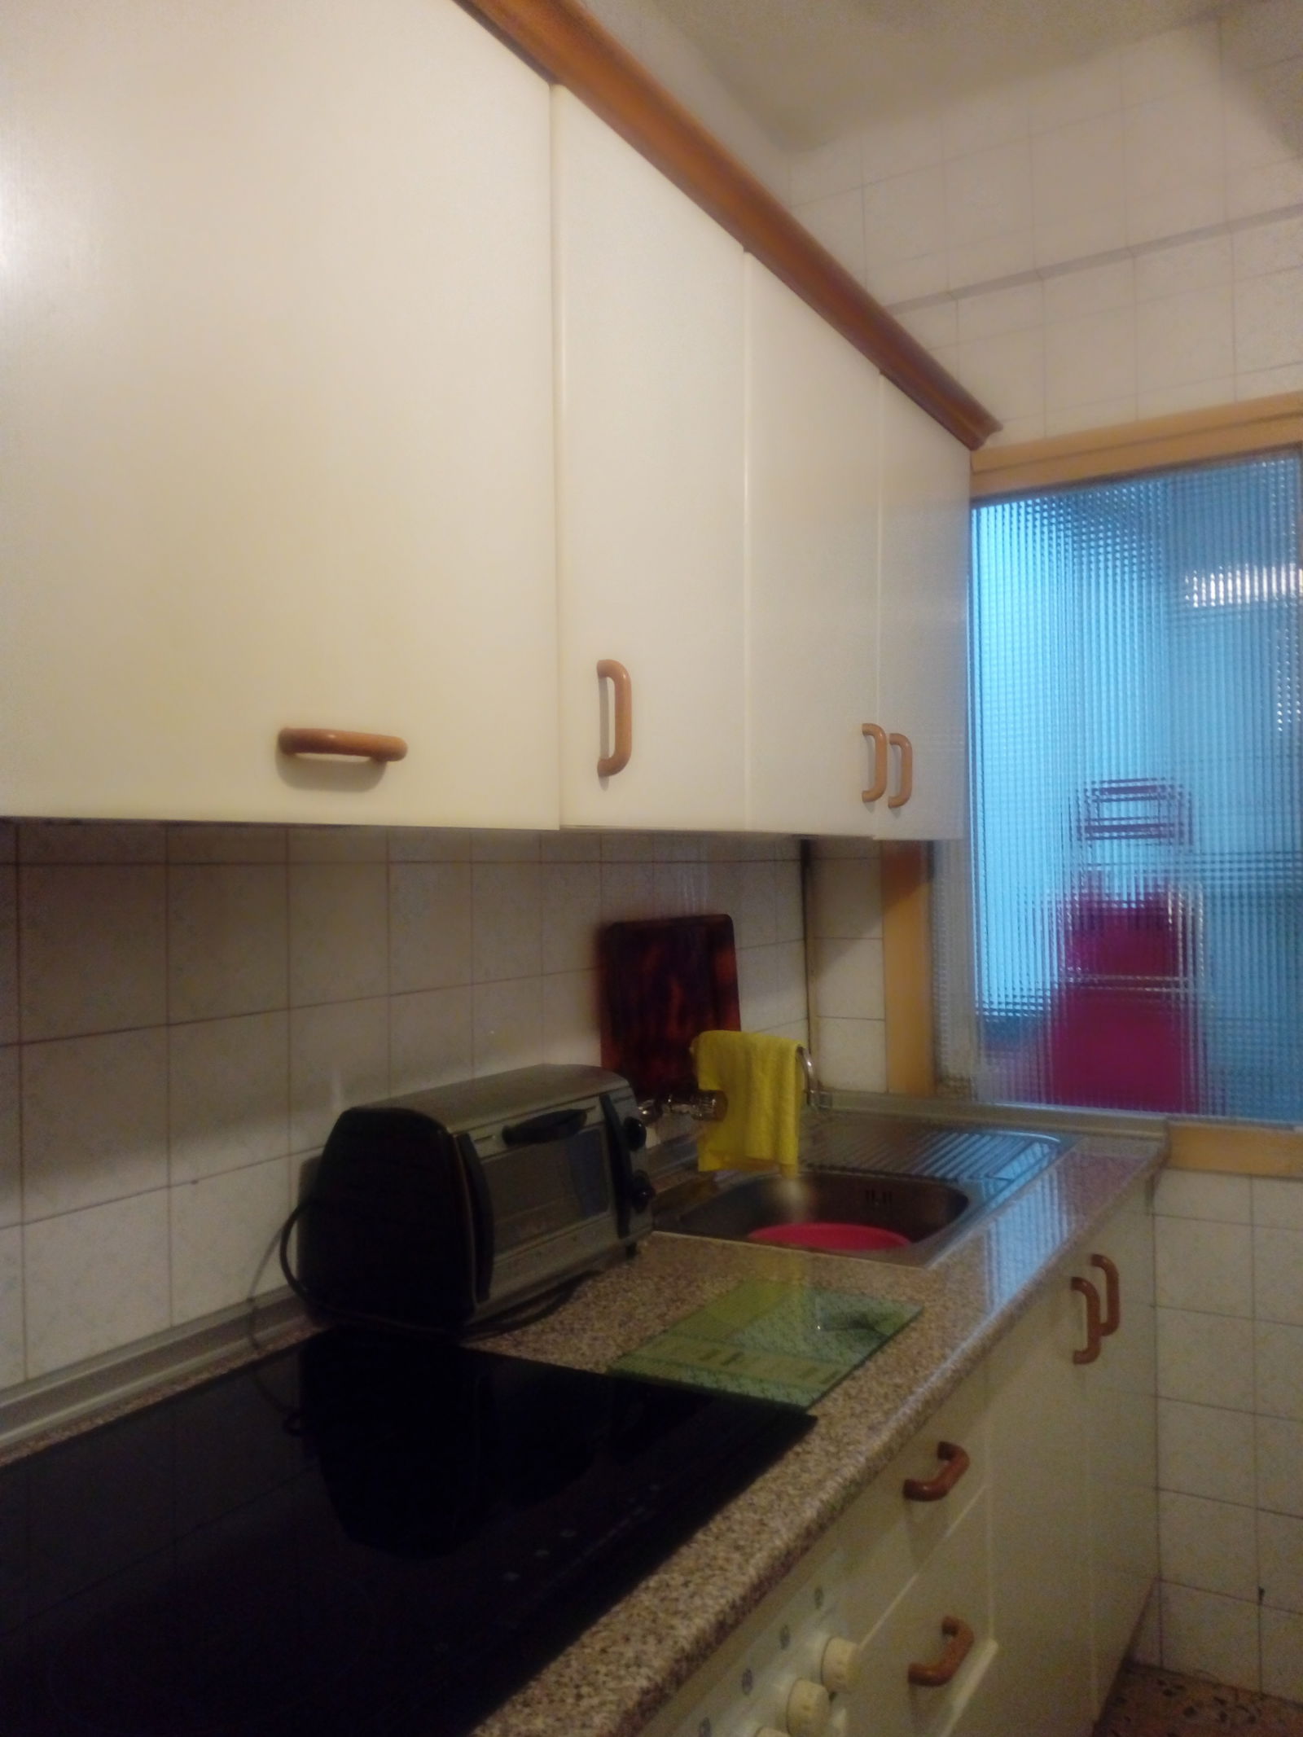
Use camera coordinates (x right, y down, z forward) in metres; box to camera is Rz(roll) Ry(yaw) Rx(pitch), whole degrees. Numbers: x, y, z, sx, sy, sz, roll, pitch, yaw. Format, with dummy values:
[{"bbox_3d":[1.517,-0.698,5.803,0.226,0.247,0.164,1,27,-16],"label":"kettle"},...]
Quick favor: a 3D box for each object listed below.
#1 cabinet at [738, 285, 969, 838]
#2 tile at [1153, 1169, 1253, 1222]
[{"bbox_3d":[0.197,-0.393,2.086,0.329,0.698,0.898,-1,0,30],"label":"cabinet"},{"bbox_3d":[0.903,0.537,2.220,0.151,0.079,0.010,-1,0,30],"label":"tile"}]

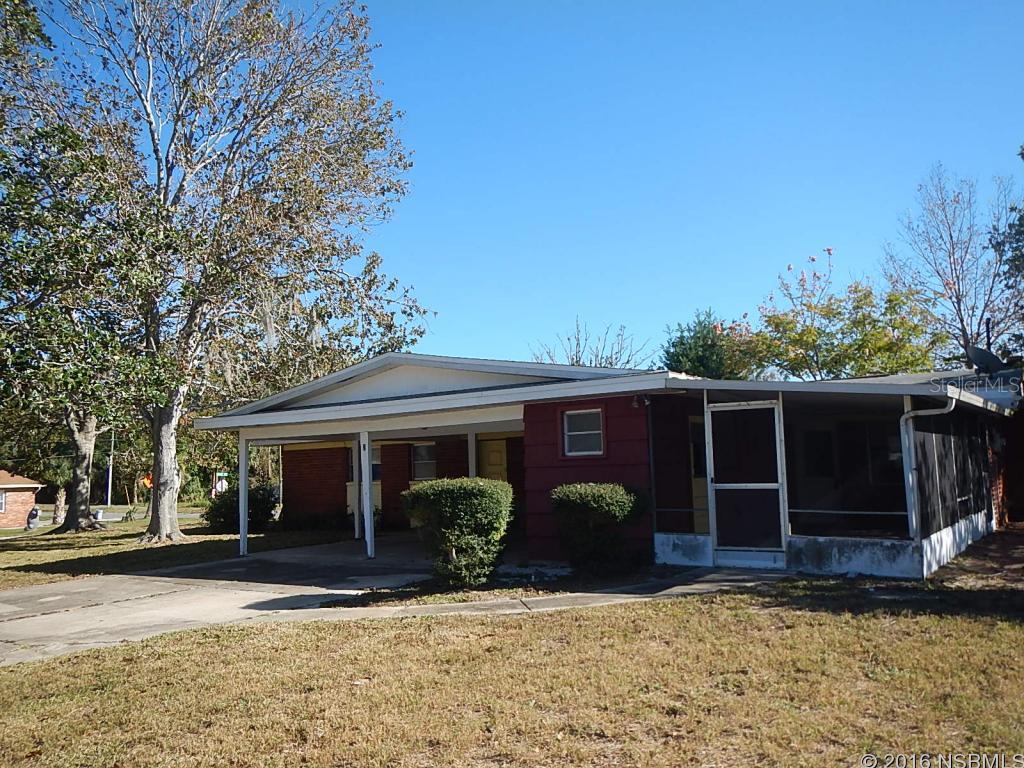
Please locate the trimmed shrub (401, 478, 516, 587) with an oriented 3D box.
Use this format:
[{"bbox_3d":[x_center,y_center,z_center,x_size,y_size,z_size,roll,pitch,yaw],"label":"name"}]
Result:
[{"bbox_3d":[-0.724,1.972,11.000,1.420,1.420,1.350,-2,-5,-4],"label":"trimmed shrub"}]

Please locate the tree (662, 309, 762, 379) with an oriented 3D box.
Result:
[{"bbox_3d":[6.821,0.655,27.716,3.800,6.309,3.800,-3,-5,14],"label":"tree"}]

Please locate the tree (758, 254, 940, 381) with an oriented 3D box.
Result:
[{"bbox_3d":[10.193,-0.226,24.672,6.000,7.279,5.600,-4,-6,22],"label":"tree"}]

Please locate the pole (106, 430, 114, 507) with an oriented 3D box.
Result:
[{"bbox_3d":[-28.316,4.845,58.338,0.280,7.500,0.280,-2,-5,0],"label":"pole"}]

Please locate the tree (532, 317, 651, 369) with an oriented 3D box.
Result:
[{"bbox_3d":[2.762,0.862,27.722,4.200,6.182,4.200,-3,-5,6],"label":"tree"}]

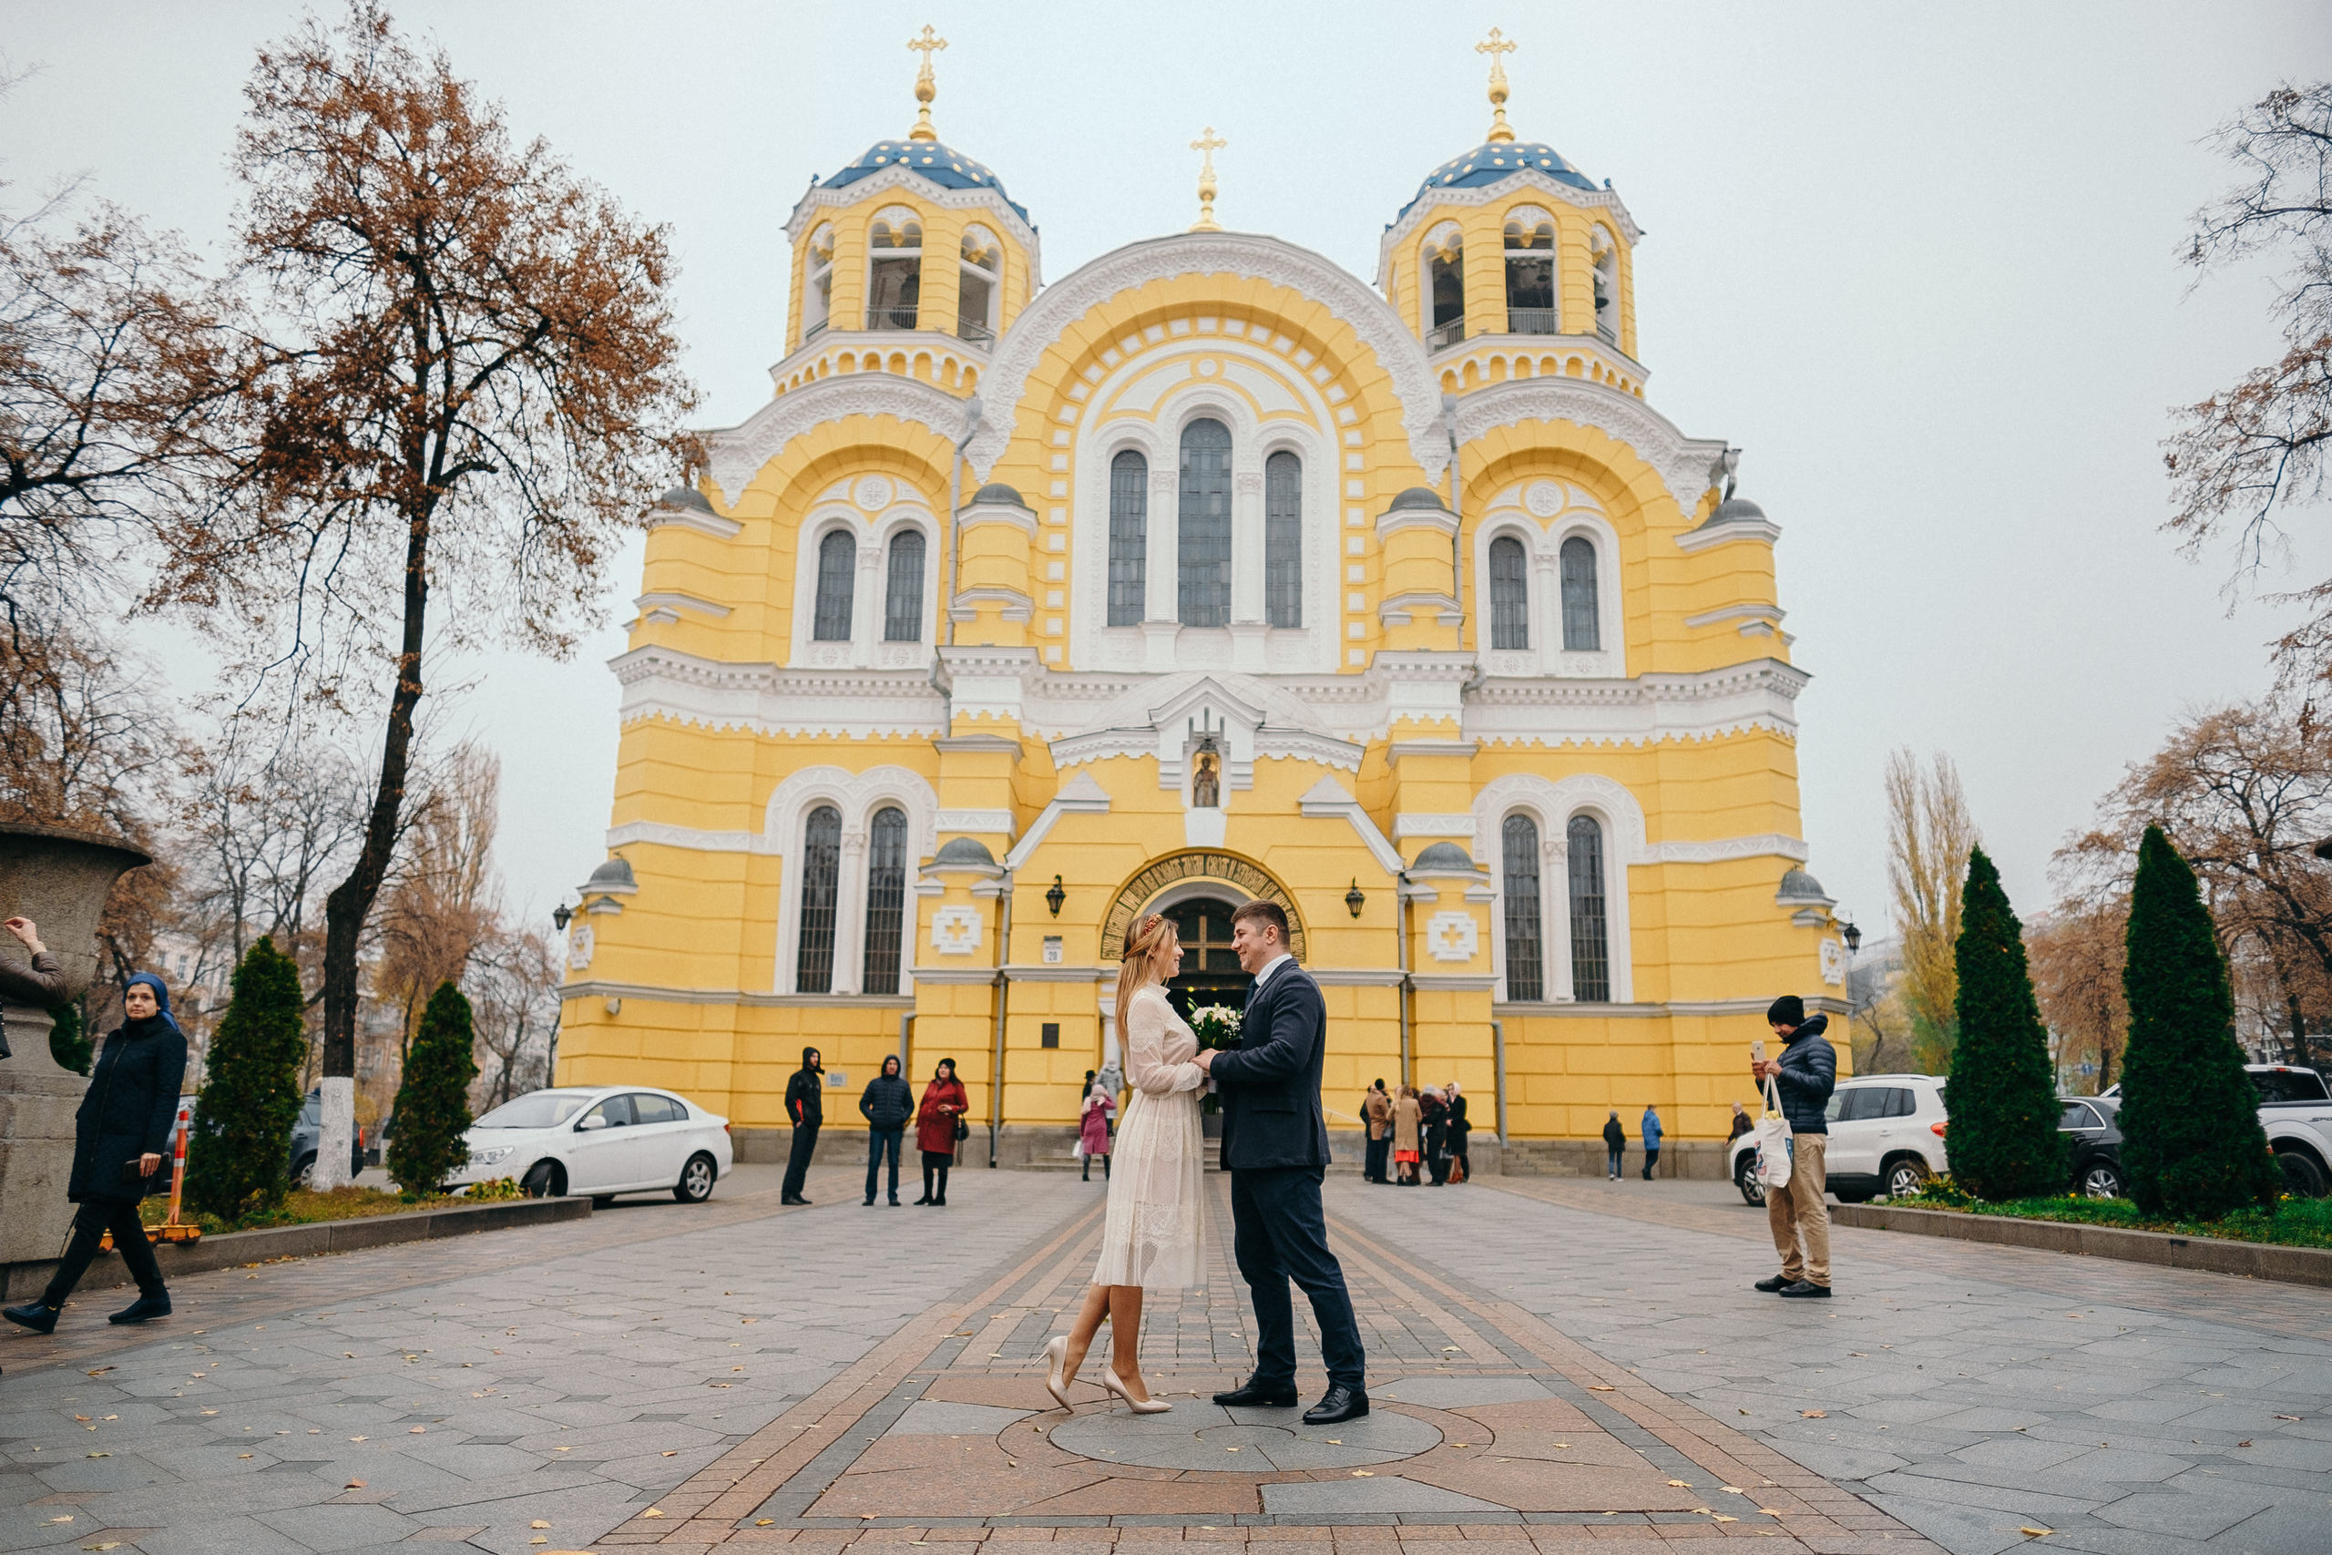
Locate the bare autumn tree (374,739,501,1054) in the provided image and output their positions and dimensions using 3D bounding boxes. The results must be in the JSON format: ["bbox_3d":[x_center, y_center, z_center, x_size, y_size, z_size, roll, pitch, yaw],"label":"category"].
[{"bbox_3d":[-24.777,5.348,52.720,4.600,13.615,4.600,1,-12,2],"label":"bare autumn tree"}]

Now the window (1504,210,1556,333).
[{"bbox_3d":[9.637,-13.456,41.492,1.380,3.720,0.500,1,-12,1],"label":"window"}]

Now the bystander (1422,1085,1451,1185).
[{"bbox_3d":[4.554,6.083,26.460,0.450,1.662,0.500,-7,-15,30],"label":"bystander"}]

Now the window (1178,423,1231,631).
[{"bbox_3d":[0.921,-5.972,36.606,1.281,5.197,0.300,1,-13,1],"label":"window"}]

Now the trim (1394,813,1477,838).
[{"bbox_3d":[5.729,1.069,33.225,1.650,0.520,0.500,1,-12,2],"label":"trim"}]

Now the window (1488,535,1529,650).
[{"bbox_3d":[8.626,-4.652,38.993,0.950,3.080,0.300,1,-12,1],"label":"window"}]

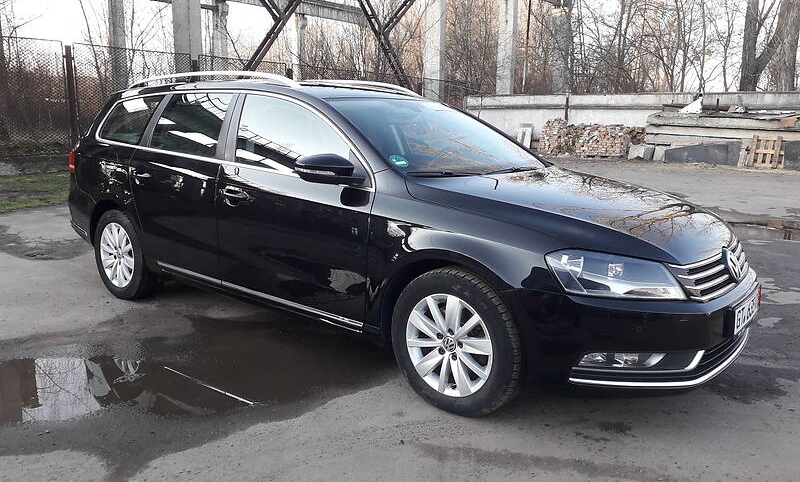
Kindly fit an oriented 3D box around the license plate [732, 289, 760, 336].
[{"bbox_3d":[1.469,0.288,2.633,0.020,0.112,0.520,9,13,38],"label":"license plate"}]

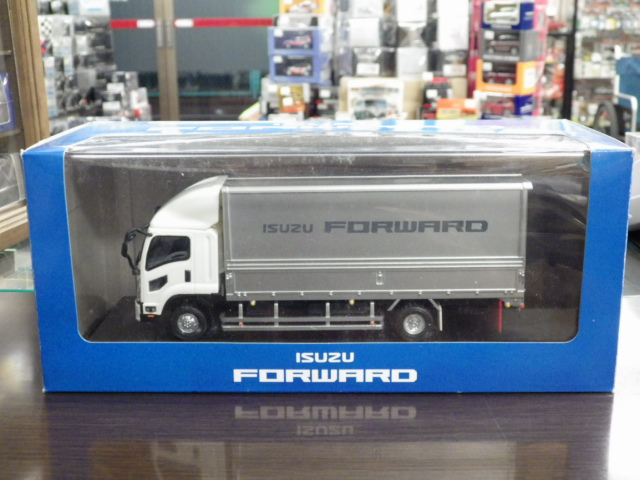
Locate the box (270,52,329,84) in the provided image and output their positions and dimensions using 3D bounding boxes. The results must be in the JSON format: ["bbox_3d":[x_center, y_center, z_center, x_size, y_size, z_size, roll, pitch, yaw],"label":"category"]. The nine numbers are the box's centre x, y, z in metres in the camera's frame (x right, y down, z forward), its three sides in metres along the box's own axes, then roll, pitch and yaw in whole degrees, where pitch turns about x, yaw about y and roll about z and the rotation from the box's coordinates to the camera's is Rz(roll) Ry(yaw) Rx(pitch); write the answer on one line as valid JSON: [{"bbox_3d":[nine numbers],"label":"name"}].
[{"bbox_3d":[-0.061,-0.509,2.726,0.162,0.084,0.080,5,15,22],"label":"box"}]

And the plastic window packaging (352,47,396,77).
[{"bbox_3d":[0.167,-0.539,2.785,0.082,0.084,0.135,5,15,20],"label":"plastic window packaging"}]

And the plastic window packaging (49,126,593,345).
[{"bbox_3d":[0.004,-0.003,0.485,0.257,0.104,0.110,0,14,1],"label":"plastic window packaging"}]

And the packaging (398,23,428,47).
[{"bbox_3d":[0.296,-0.622,2.782,0.087,0.076,0.125,5,15,19],"label":"packaging"}]

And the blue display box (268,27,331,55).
[{"bbox_3d":[-0.061,-0.591,2.727,0.162,0.080,0.080,5,15,22],"label":"blue display box"}]

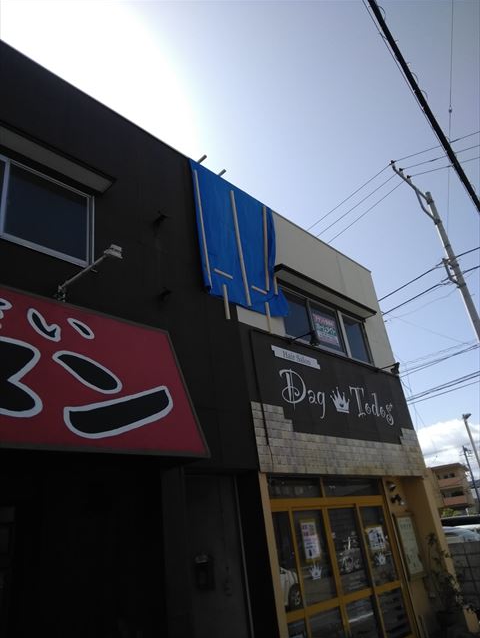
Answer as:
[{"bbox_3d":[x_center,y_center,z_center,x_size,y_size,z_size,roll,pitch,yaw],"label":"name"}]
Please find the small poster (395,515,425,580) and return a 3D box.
[{"bbox_3d":[2.830,3.725,8.240,0.040,0.898,0.563,-27,-31,35],"label":"small poster"}]

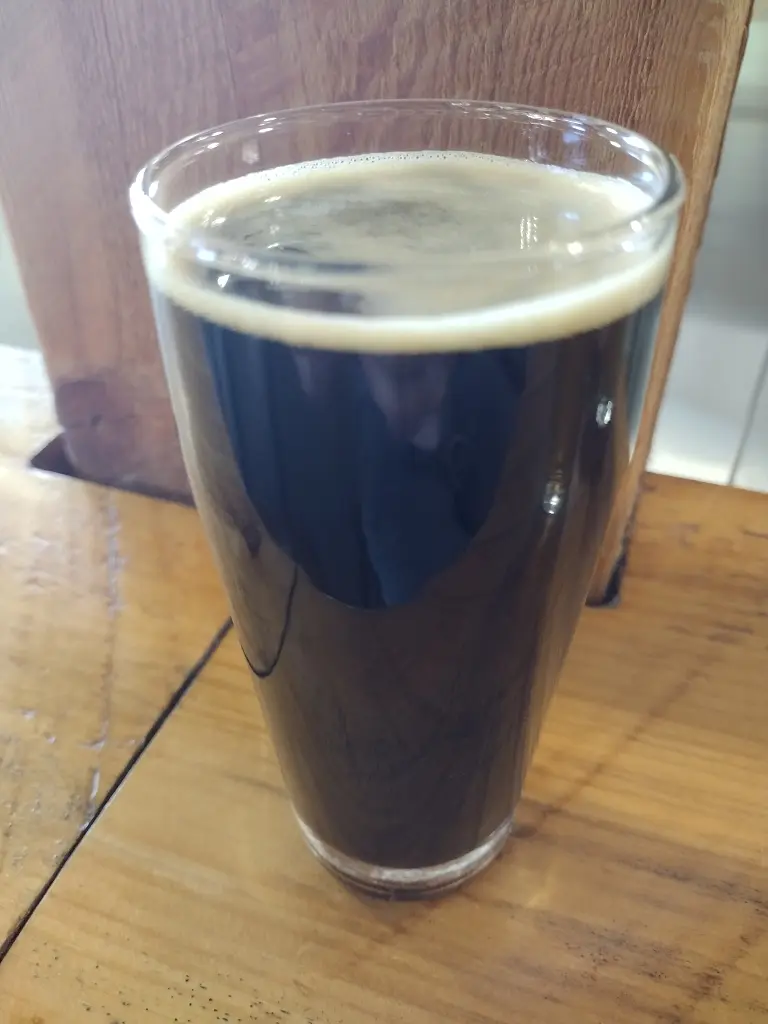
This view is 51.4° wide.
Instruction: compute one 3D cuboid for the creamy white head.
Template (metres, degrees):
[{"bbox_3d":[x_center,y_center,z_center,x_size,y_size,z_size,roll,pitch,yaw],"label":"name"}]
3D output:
[{"bbox_3d":[0.003,-0.045,0.126,0.077,0.005,0.077,-2,38,0],"label":"creamy white head"}]

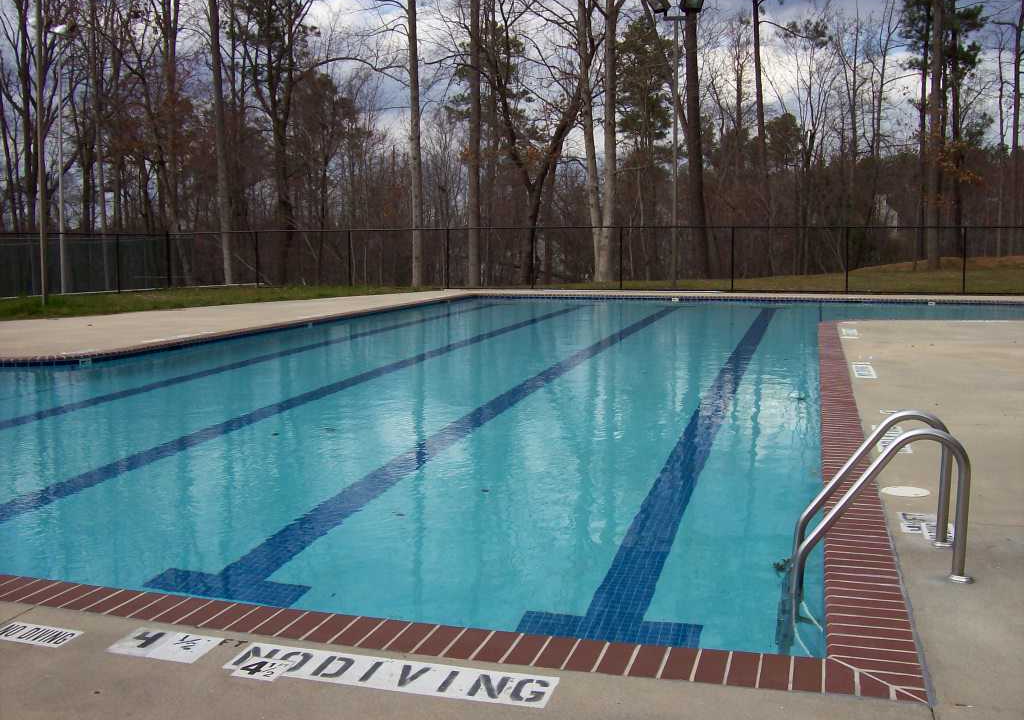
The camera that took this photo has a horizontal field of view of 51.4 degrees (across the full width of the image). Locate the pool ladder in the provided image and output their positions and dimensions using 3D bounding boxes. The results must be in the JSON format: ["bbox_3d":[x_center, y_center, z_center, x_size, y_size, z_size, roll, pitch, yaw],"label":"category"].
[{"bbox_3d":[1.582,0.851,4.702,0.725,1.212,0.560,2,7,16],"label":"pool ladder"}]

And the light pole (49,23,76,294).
[{"bbox_3d":[-13.155,-5.820,31.165,0.600,7.801,0.450,2,7,16],"label":"light pole"}]

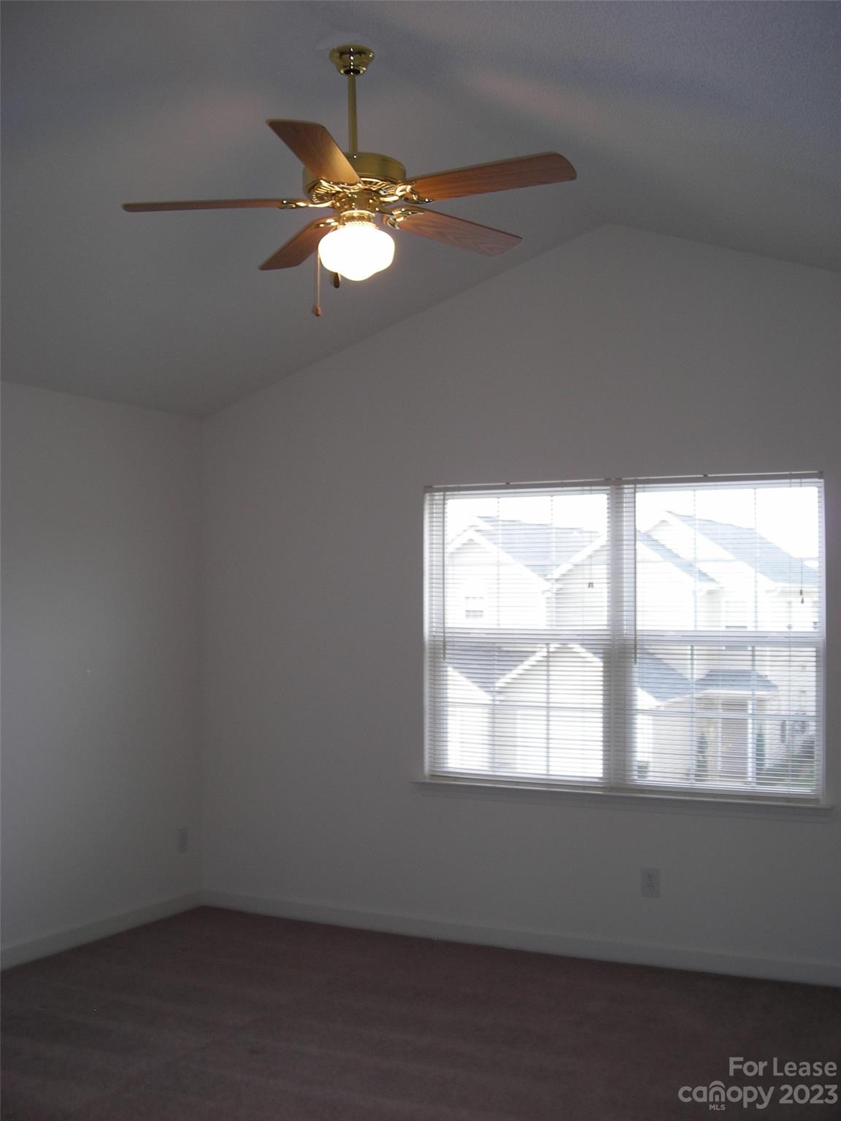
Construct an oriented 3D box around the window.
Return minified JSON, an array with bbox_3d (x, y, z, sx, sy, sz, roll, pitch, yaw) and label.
[{"bbox_3d":[0.796,0.309,5.127,1.735,1.290,0.100,-1,-2,28],"label":"window"}]

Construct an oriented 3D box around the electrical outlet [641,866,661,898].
[{"bbox_3d":[0.932,1.302,4.980,0.072,0.116,0.012,-1,-2,28],"label":"electrical outlet"}]

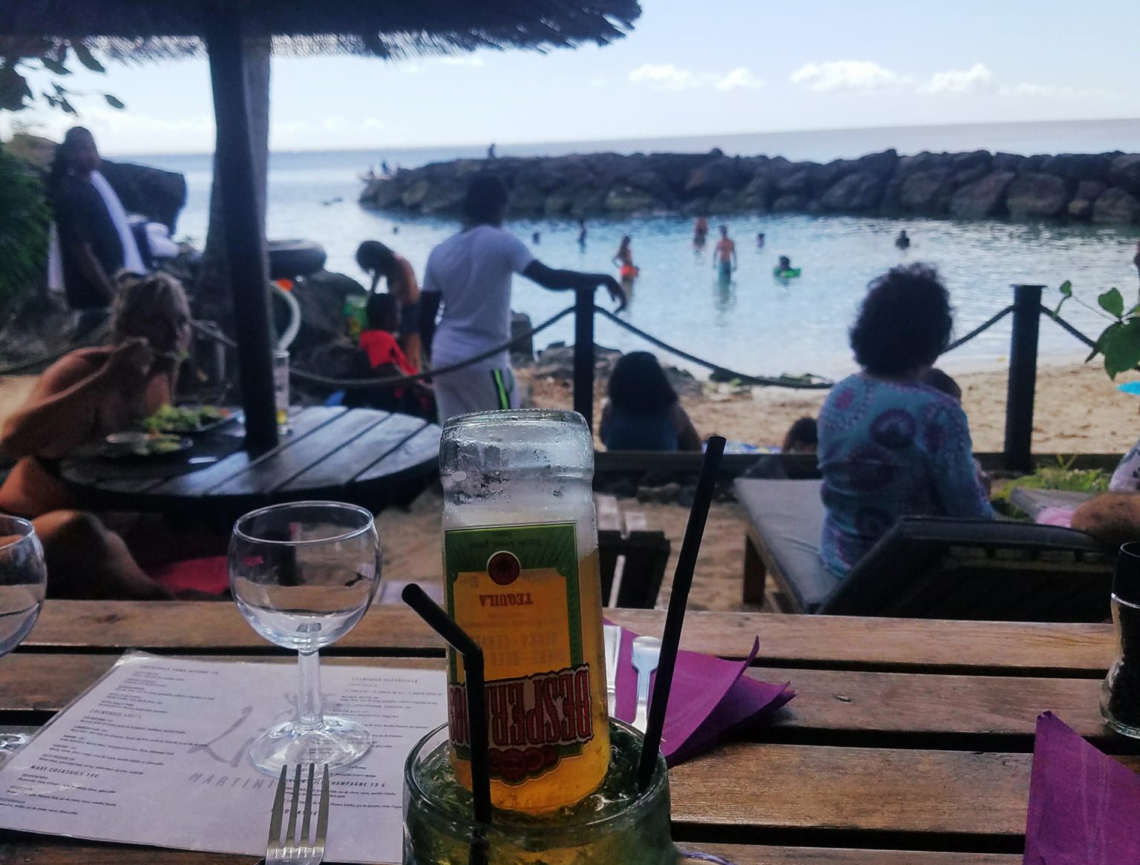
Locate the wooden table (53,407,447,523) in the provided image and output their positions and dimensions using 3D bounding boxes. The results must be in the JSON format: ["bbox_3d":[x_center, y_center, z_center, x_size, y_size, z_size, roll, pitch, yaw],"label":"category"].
[{"bbox_3d":[-0.942,0.398,3.491,1.140,0.730,1.140,-2,14,0],"label":"wooden table"}]

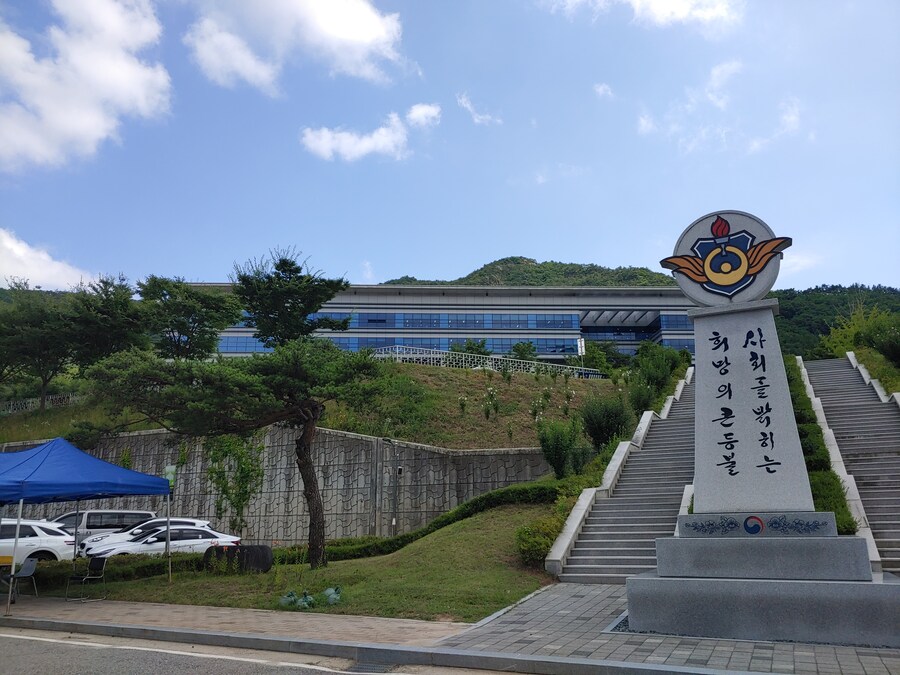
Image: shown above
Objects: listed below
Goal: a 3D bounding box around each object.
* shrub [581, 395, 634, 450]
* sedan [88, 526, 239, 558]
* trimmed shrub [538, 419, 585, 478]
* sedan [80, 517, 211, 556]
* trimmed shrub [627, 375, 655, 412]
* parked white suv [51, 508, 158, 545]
[{"bbox_3d":[5.131,2.826,21.450,1.660,1.819,1.610,-4,-17,13],"label":"shrub"},{"bbox_3d":[-9.289,6.988,21.353,4.650,1.420,1.825,10,-19,-31],"label":"sedan"},{"bbox_3d":[3.168,3.218,18.735,1.270,1.718,1.232,-3,-17,9],"label":"trimmed shrub"},{"bbox_3d":[-10.965,7.418,23.699,4.485,1.635,1.855,11,-20,-34],"label":"sedan"},{"bbox_3d":[7.849,2.351,27.019,1.120,1.626,1.086,-5,-17,16],"label":"trimmed shrub"},{"bbox_3d":[-16.468,9.056,30.220,5.125,1.925,1.920,12,-21,-36],"label":"parked white suv"}]

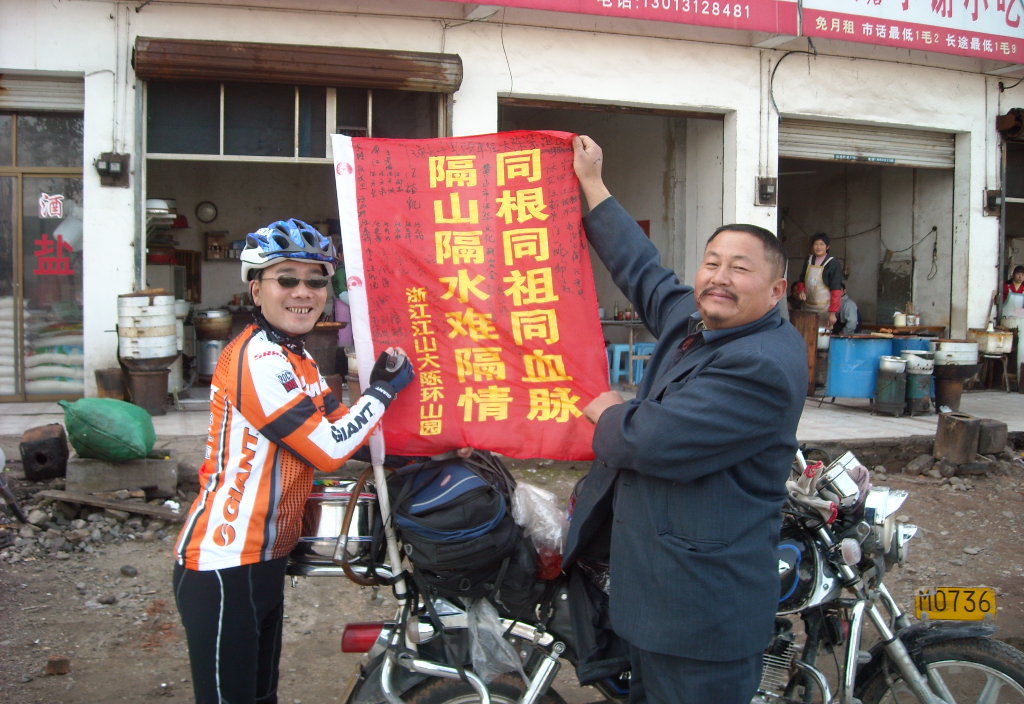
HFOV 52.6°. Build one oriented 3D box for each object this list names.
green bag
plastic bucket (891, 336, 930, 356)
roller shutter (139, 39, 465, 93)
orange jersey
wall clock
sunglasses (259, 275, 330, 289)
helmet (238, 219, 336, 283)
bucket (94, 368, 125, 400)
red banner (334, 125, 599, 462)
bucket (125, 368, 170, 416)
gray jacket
[{"bbox_3d":[-2.715,0.527,6.950,0.640,0.430,0.460,0,3,-15],"label":"green bag"},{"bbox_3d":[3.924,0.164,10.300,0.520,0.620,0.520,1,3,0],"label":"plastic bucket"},{"bbox_3d":[-1.858,-2.558,9.285,2.900,0.360,0.360,0,3,-16],"label":"roller shutter"},{"bbox_3d":[-0.584,0.240,2.600,0.470,0.600,0.440,3,4,32],"label":"orange jersey"},{"bbox_3d":[-3.511,-1.603,11.900,0.280,0.280,0.050,0,3,-16],"label":"wall clock"},{"bbox_3d":[-0.533,-0.169,2.549,0.138,0.042,0.135,-1,4,-33],"label":"sunglasses"},{"bbox_3d":[-0.559,-0.257,2.600,0.215,0.170,0.285,-2,4,-38],"label":"helmet"},{"bbox_3d":[-3.520,0.347,9.100,0.320,0.380,0.320,0,3,-16],"label":"bucket"},{"bbox_3d":[-0.107,-0.139,2.600,0.610,0.840,0.100,-5,2,-2],"label":"red banner"},{"bbox_3d":[-3.168,0.363,9.050,0.380,0.410,0.380,0,3,-16],"label":"bucket"},{"bbox_3d":[0.409,0.170,2.400,0.500,1.030,0.480,-1,4,-33],"label":"gray jacket"}]

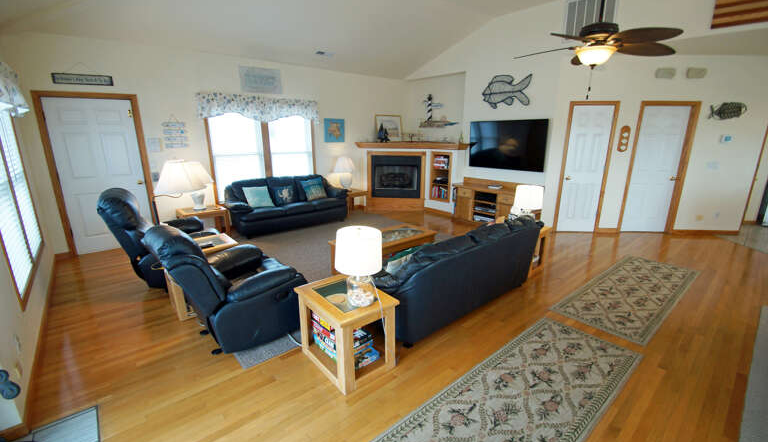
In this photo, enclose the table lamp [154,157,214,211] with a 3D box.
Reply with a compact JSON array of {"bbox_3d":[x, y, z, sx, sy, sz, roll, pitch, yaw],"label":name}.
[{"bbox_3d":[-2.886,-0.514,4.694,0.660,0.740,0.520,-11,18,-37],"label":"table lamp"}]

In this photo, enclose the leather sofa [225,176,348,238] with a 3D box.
[{"bbox_3d":[-1.698,-0.347,5.836,1.980,0.860,0.920,-11,17,-38],"label":"leather sofa"}]

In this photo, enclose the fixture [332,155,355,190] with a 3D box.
[{"bbox_3d":[-0.824,-1.007,6.633,0.420,0.680,0.420,0,14,0],"label":"fixture"}]

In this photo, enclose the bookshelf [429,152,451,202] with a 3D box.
[{"bbox_3d":[1.306,-0.953,6.945,0.260,1.040,0.600,-11,18,-37],"label":"bookshelf"}]

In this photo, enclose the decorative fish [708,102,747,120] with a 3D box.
[{"bbox_3d":[5.296,-1.689,4.922,0.560,0.270,0.050,0,14,0],"label":"decorative fish"}]

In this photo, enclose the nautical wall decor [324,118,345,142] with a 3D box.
[{"bbox_3d":[-1.034,-1.898,6.704,0.485,0.465,0.035,-11,17,-38],"label":"nautical wall decor"}]

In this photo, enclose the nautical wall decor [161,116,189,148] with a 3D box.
[{"bbox_3d":[-3.129,-1.343,4.796,0.310,0.470,0.025,-11,17,-37],"label":"nautical wall decor"}]

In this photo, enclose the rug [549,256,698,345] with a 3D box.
[{"bbox_3d":[2.653,0.704,3.371,2.330,0.010,0.685,-11,18,-37],"label":"rug"}]

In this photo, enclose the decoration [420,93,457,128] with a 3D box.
[{"bbox_3d":[1.168,-2.449,7.105,0.120,0.700,1.050,-11,17,-38],"label":"decoration"}]

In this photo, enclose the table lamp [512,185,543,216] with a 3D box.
[{"bbox_3d":[1.705,-0.170,3.825,0.320,0.480,0.320,-11,18,-37],"label":"table lamp"}]

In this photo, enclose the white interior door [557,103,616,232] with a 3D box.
[{"bbox_3d":[3.268,-0.797,5.218,0.617,2.030,0.040,0,14,0],"label":"white interior door"}]

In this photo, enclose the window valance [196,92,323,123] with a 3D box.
[{"bbox_3d":[-2.034,-1.899,5.493,2.020,0.400,0.100,-11,17,-37],"label":"window valance"}]

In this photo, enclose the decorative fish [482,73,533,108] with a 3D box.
[{"bbox_3d":[2.132,-2.285,5.626,0.050,0.550,0.930,-11,18,-37],"label":"decorative fish"}]

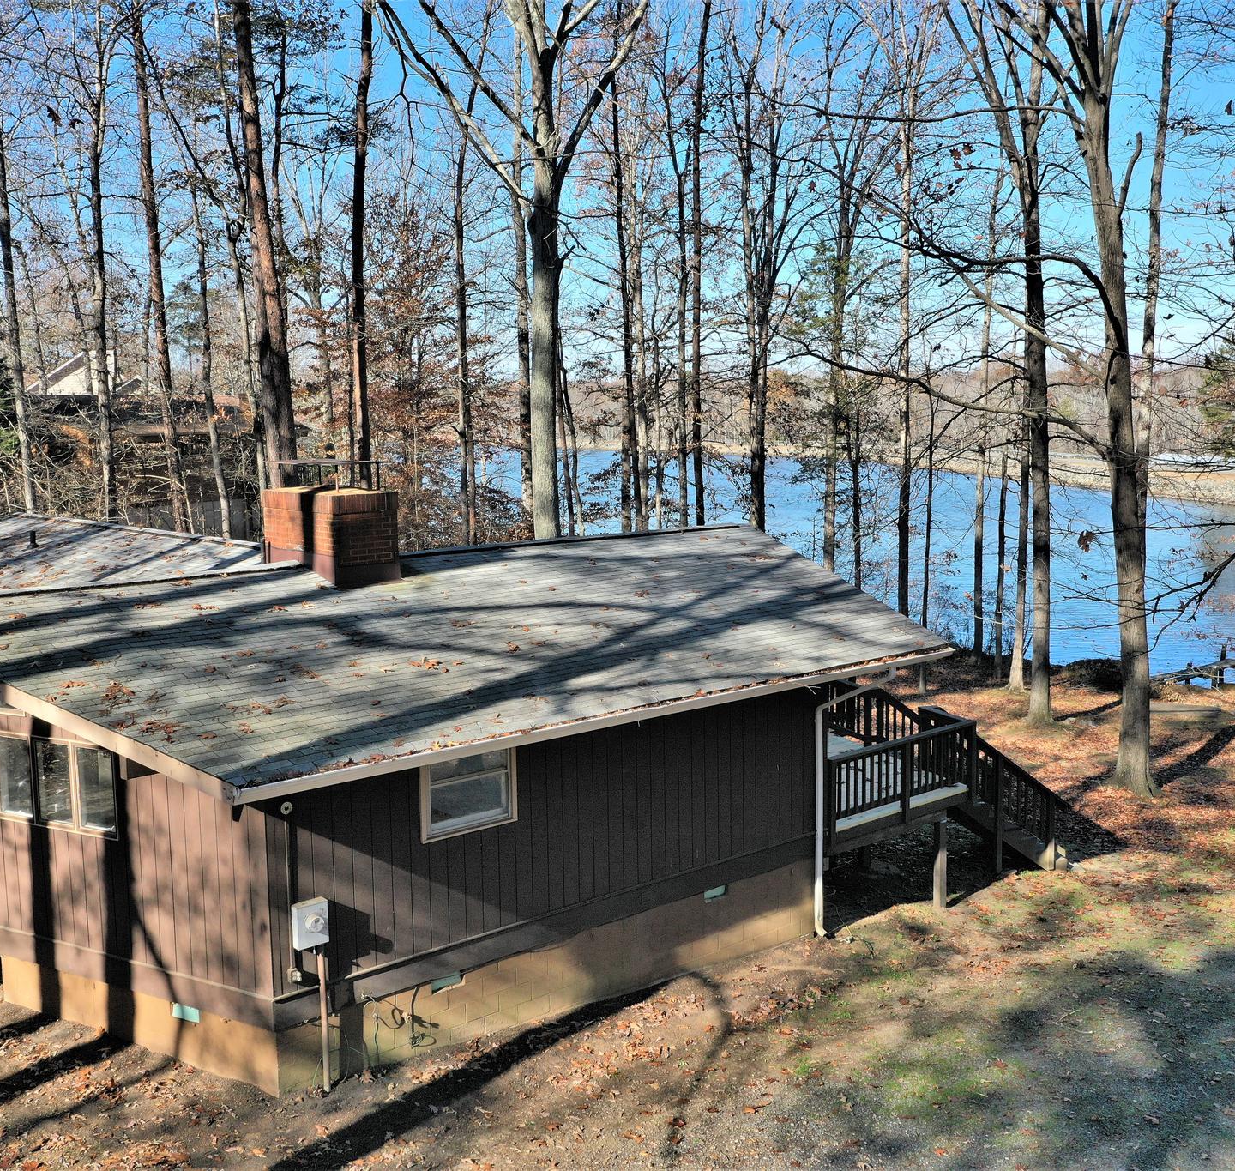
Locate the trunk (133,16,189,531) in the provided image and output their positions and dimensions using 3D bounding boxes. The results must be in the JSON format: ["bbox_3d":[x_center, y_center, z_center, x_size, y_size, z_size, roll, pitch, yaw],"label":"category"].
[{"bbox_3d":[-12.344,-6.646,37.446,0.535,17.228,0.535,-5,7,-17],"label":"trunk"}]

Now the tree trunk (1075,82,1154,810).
[{"bbox_3d":[9.387,-2.677,25.888,0.836,13.565,0.836,-3,7,20],"label":"tree trunk"}]

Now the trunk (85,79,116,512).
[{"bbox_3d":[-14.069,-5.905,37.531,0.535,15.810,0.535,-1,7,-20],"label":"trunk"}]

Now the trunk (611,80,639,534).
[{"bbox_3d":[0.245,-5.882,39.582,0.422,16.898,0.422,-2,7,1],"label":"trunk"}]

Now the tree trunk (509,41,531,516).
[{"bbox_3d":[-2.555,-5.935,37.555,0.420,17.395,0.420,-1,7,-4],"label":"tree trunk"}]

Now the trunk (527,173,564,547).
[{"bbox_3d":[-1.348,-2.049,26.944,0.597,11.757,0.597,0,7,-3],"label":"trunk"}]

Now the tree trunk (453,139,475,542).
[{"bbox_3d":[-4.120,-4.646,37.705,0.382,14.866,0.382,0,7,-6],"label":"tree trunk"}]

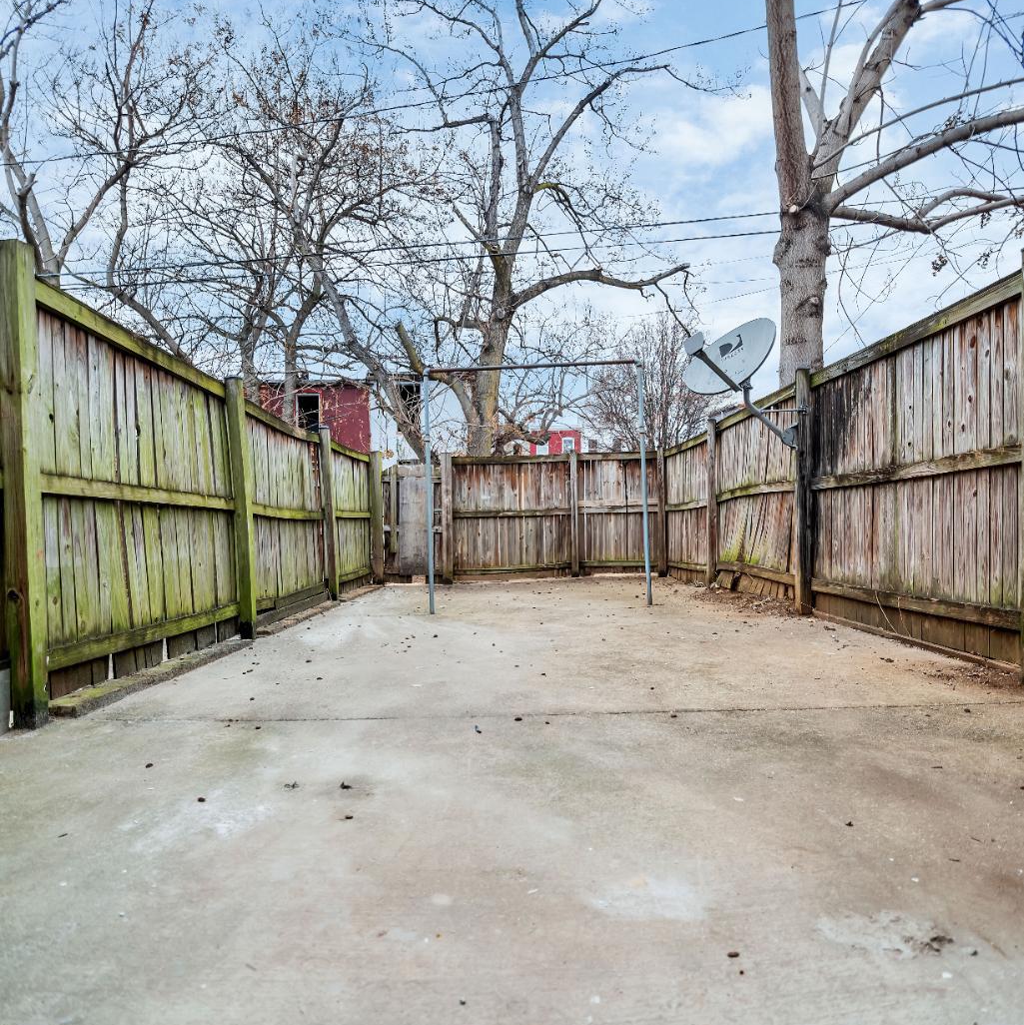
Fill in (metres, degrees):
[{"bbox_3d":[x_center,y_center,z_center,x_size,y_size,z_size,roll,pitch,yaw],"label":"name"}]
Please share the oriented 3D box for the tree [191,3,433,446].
[{"bbox_3d":[-4.900,-5.700,16.800,6.000,13.700,6.000,-1,0,-1],"label":"tree"}]

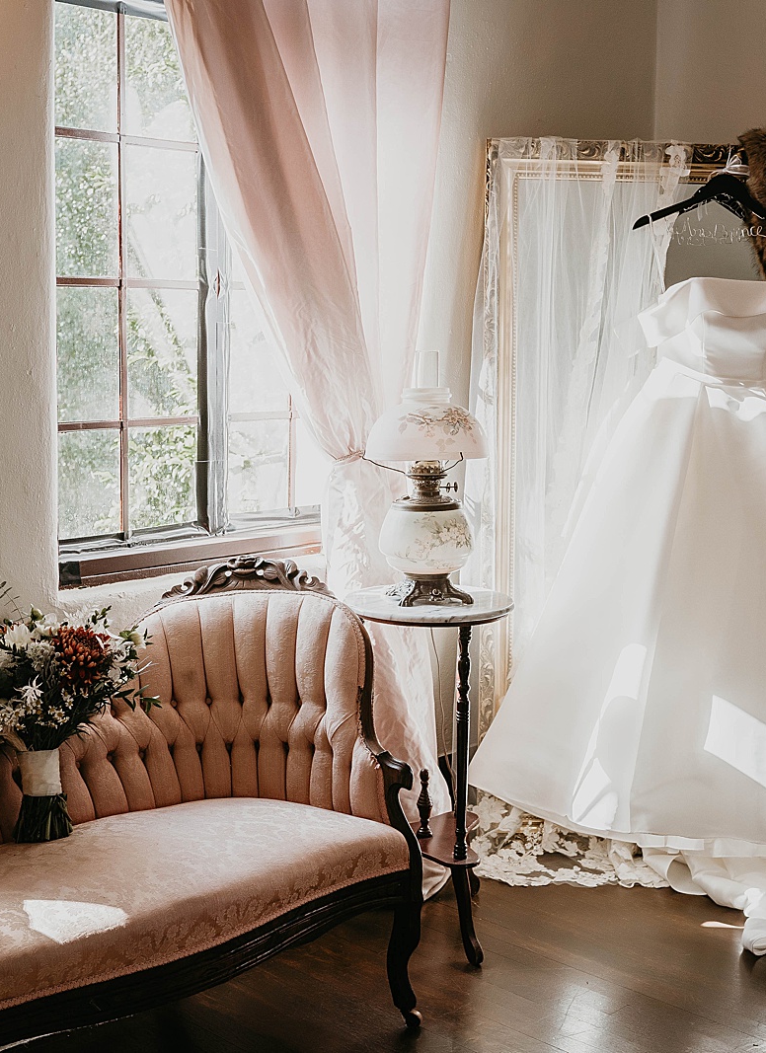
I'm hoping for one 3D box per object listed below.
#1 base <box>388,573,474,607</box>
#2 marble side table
[{"bbox_3d":[0.102,0.130,3.350,0.150,0.055,0.145,-1,8,-16],"label":"base"},{"bbox_3d":[0.091,0.528,3.376,0.370,0.742,0.385,1,8,0],"label":"marble side table"}]

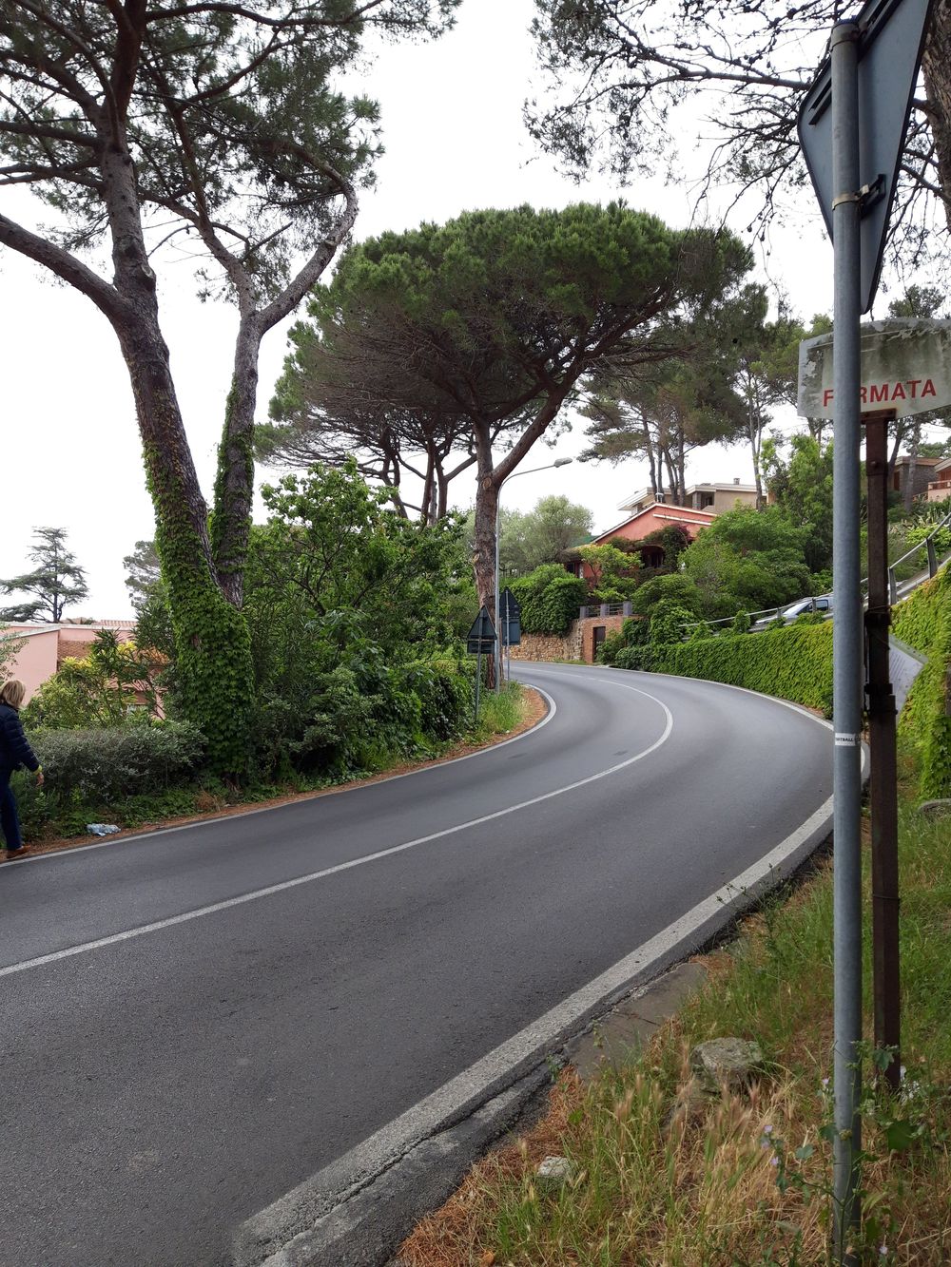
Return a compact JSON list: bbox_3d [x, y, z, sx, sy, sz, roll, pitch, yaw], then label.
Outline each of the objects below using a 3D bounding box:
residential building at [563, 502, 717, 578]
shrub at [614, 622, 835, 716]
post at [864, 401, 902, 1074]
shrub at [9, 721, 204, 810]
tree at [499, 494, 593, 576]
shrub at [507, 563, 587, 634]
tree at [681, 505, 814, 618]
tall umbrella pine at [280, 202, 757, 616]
[{"bbox_3d":[11.126,-5.643,62.000,10.500,6.000,9.000,0,-1,34],"label":"residential building"},{"bbox_3d":[8.100,0.800,32.500,2.200,2.400,20.000,0,0,-7],"label":"shrub"},{"bbox_3d":[1.266,0.364,2.950,0.100,2.130,0.090,0,0,14],"label":"post"},{"bbox_3d":[-4.550,1.500,11.800,1.200,1.100,2.500,0,-1,43],"label":"shrub"},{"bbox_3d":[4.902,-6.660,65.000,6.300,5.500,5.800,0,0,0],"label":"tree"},{"bbox_3d":[4.148,-1.974,55.000,4.600,4.100,3.600,0,0,12],"label":"shrub"},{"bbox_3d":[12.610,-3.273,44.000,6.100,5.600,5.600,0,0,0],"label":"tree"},{"bbox_3d":[1.468,-7.056,34.000,16.000,16.000,13.500,0,0,0],"label":"tall umbrella pine"}]

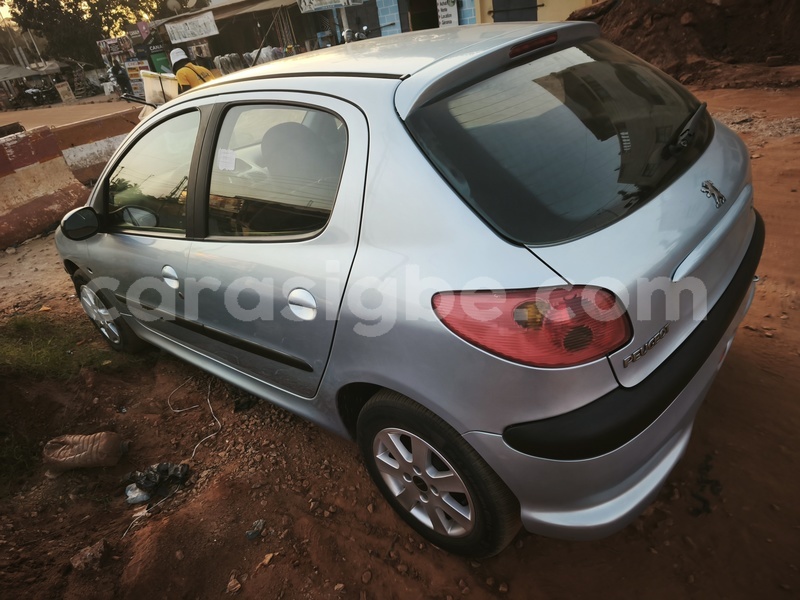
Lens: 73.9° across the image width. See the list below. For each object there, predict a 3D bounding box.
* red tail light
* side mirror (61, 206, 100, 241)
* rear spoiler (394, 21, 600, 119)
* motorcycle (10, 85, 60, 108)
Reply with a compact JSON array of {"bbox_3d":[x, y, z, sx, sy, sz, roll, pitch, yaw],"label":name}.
[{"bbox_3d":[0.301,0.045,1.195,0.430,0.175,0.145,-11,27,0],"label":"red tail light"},{"bbox_3d":[-1.391,-0.338,2.315,0.110,0.130,0.185,13,36,39],"label":"side mirror"},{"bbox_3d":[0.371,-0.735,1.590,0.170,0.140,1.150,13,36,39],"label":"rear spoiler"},{"bbox_3d":[-17.145,-9.572,25.000,1.950,1.080,0.720,-1,28,14],"label":"motorcycle"}]

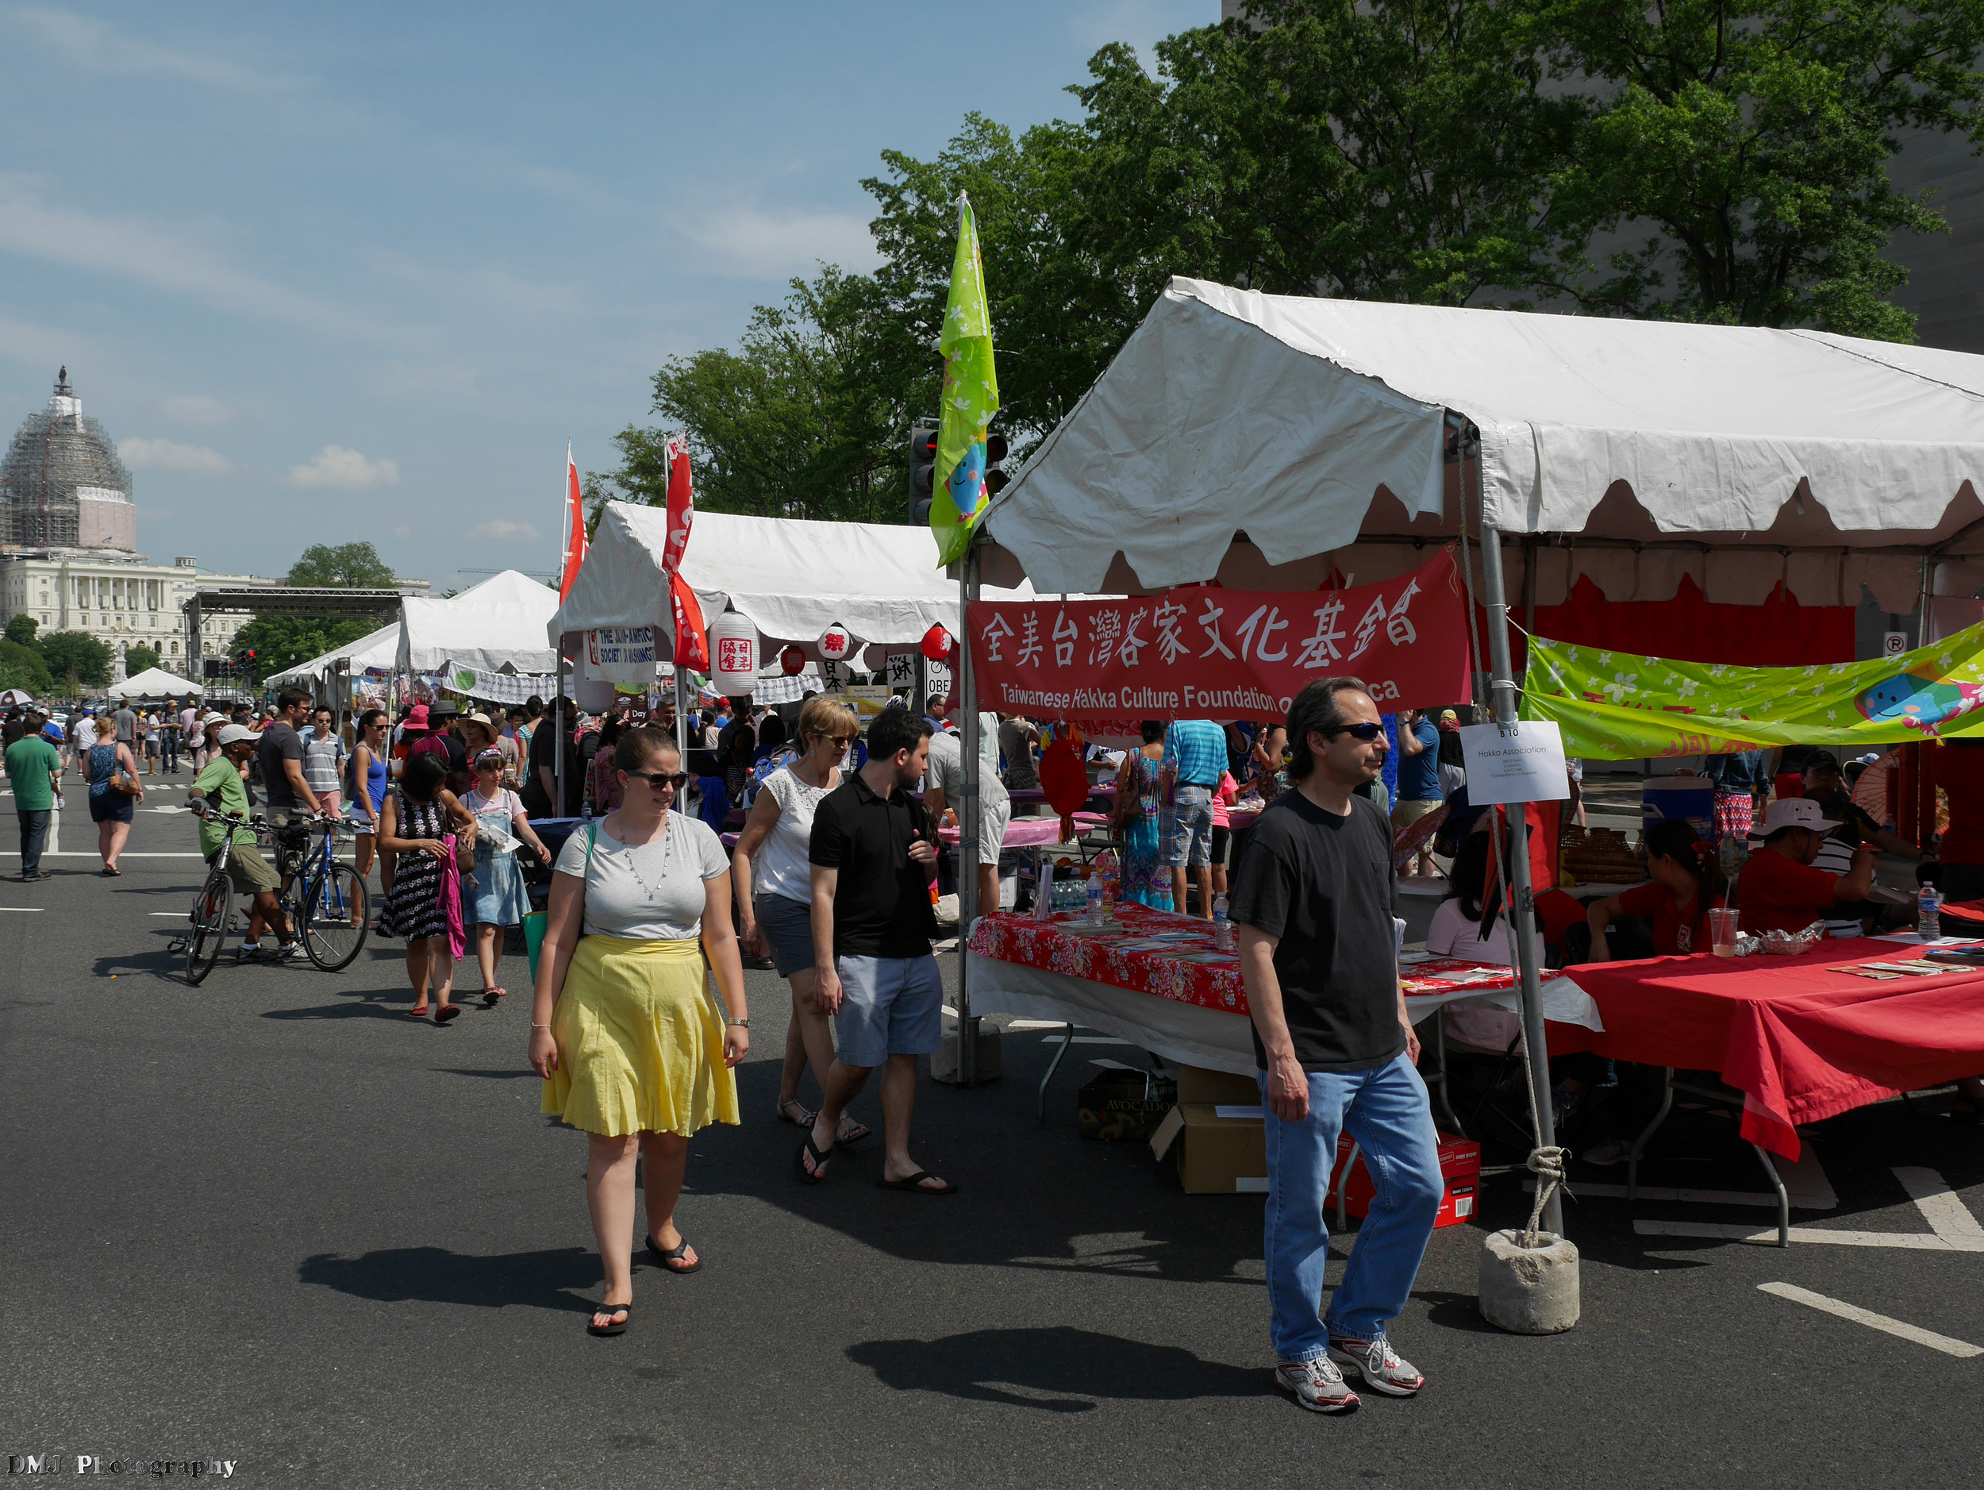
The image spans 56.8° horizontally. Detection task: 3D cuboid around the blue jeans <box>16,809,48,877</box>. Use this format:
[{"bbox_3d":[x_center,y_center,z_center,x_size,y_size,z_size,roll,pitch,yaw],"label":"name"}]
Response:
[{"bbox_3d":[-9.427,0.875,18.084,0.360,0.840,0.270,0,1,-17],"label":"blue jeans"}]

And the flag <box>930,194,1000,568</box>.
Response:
[{"bbox_3d":[-0.116,-1.564,7.877,0.330,1.650,0.280,0,1,-12],"label":"flag"}]

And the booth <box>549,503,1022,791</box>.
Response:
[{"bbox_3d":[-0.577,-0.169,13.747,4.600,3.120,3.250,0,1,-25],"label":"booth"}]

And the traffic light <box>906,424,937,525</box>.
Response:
[{"bbox_3d":[-0.628,-2.683,18.361,0.360,1.040,0.420,0,1,-27],"label":"traffic light"}]

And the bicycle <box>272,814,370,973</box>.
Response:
[{"bbox_3d":[-4.437,0.904,12.029,0.600,1.030,1.700,6,-3,-37],"label":"bicycle"}]

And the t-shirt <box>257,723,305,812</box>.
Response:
[{"bbox_3d":[-4.844,0.148,12.504,0.310,0.640,0.460,-1,1,-32],"label":"t-shirt"}]

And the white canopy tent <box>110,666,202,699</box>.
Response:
[{"bbox_3d":[-25.978,-0.887,56.993,3.100,3.000,3.100,0,1,-26],"label":"white canopy tent"}]

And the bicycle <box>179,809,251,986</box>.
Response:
[{"bbox_3d":[-4.909,0.919,11.526,0.600,1.030,1.700,12,-4,-25],"label":"bicycle"}]

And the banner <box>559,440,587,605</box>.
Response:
[{"bbox_3d":[-3.228,-1.521,14.179,0.400,1.750,0.250,3,1,-18],"label":"banner"}]

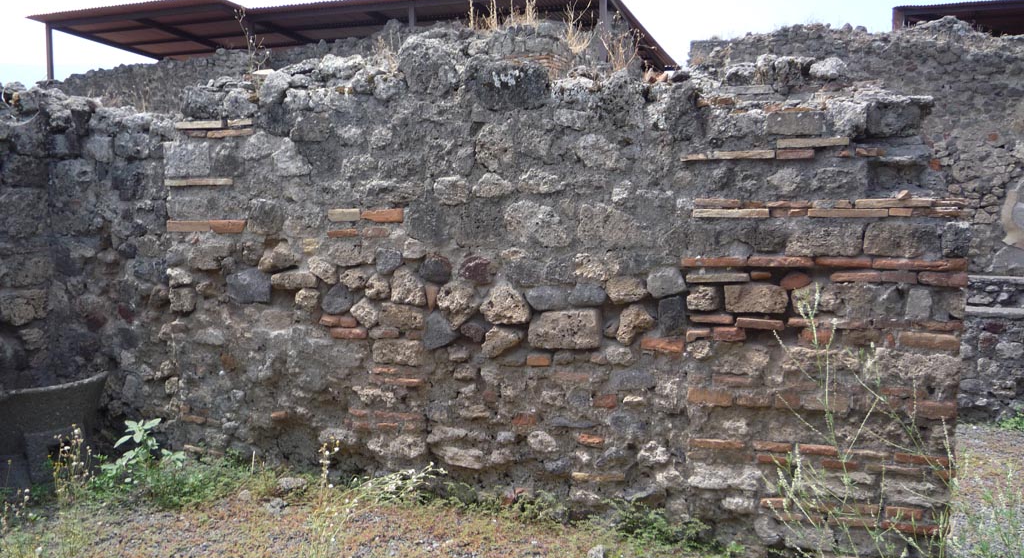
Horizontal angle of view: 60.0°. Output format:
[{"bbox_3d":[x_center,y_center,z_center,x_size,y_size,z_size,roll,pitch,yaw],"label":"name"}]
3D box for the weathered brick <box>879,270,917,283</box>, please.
[{"bbox_3d":[1.688,-0.014,3.900,0.150,0.056,0.120,1,5,15],"label":"weathered brick"}]

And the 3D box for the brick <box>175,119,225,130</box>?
[{"bbox_3d":[-1.659,-0.826,4.812,0.292,0.038,0.130,1,3,15],"label":"brick"}]

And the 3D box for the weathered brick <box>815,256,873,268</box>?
[{"bbox_3d":[1.471,-0.076,3.954,0.240,0.046,0.120,1,5,15],"label":"weathered brick"}]

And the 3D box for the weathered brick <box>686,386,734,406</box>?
[{"bbox_3d":[0.941,0.548,4.188,0.200,0.073,0.130,1,4,16],"label":"weathered brick"}]

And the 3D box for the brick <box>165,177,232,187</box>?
[{"bbox_3d":[-1.676,-0.530,4.893,0.428,0.039,0.160,1,4,16],"label":"brick"}]

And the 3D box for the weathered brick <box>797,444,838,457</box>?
[{"bbox_3d":[1.410,0.775,4.088,0.170,0.044,0.130,1,3,15],"label":"weathered brick"}]

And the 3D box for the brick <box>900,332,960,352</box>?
[{"bbox_3d":[1.822,0.264,3.897,0.242,0.078,0.140,1,5,15],"label":"brick"}]

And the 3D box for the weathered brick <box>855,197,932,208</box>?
[{"bbox_3d":[1.694,-0.335,3.964,0.312,0.038,0.140,1,3,15],"label":"weathered brick"}]

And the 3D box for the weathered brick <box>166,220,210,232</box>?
[{"bbox_3d":[-1.713,-0.286,4.807,0.265,0.059,0.120,1,5,15],"label":"weathered brick"}]

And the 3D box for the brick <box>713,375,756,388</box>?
[{"bbox_3d":[1.039,0.465,4.154,0.179,0.040,0.130,1,4,16],"label":"brick"}]

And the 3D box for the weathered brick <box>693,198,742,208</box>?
[{"bbox_3d":[0.960,-0.349,4.125,0.203,0.038,0.140,1,4,16],"label":"weathered brick"}]

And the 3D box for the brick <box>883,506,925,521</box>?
[{"bbox_3d":[1.754,1.034,3.985,0.153,0.054,0.130,1,4,16],"label":"brick"}]

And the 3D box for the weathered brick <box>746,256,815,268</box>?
[{"bbox_3d":[1.240,-0.081,4.096,0.289,0.045,0.140,1,3,15],"label":"weathered brick"}]

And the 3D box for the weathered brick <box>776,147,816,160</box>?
[{"bbox_3d":[1.266,-0.555,3.969,0.162,0.046,0.120,1,5,15],"label":"weathered brick"}]

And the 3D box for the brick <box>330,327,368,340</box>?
[{"bbox_3d":[-0.818,0.276,4.609,0.202,0.054,0.120,1,5,15],"label":"brick"}]

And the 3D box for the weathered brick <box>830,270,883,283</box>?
[{"bbox_3d":[1.522,-0.010,3.945,0.203,0.046,0.120,1,5,15],"label":"weathered brick"}]

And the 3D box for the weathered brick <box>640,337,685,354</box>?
[{"bbox_3d":[0.724,0.307,4.239,0.200,0.059,0.120,1,3,15],"label":"weathered brick"}]

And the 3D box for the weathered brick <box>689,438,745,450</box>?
[{"bbox_3d":[0.962,0.758,4.164,0.244,0.039,0.120,1,5,15],"label":"weathered brick"}]

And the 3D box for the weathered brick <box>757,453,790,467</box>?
[{"bbox_3d":[1.219,0.832,4.122,0.141,0.042,0.120,1,4,16],"label":"weathered brick"}]

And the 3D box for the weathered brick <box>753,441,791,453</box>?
[{"bbox_3d":[1.209,0.772,4.126,0.172,0.037,0.130,1,4,16],"label":"weathered brick"}]

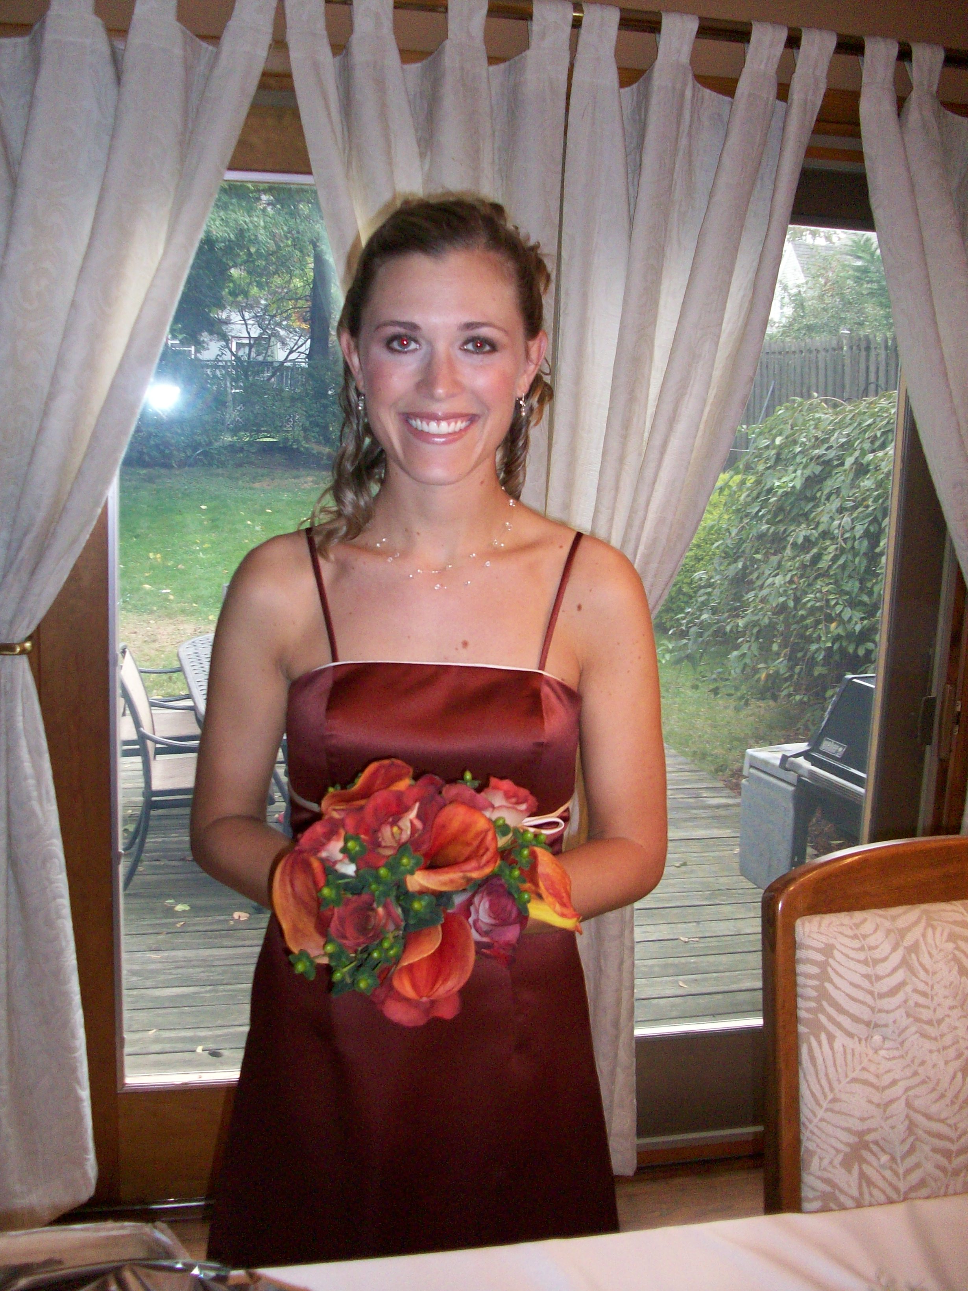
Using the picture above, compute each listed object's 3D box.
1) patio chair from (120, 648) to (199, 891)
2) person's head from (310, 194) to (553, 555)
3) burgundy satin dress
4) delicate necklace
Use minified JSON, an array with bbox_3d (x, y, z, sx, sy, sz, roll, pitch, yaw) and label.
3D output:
[{"bbox_3d":[-1.082,0.439,4.698,0.630,0.900,0.570,0,9,-13],"label":"patio chair"},{"bbox_3d":[-0.048,-0.245,1.161,0.220,0.330,0.220,2,9,0],"label":"person's head"},{"bbox_3d":[-0.064,0.477,1.293,0.530,1.200,0.380,2,9,0],"label":"burgundy satin dress"},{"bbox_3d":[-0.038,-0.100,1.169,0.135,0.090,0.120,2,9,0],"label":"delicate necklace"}]

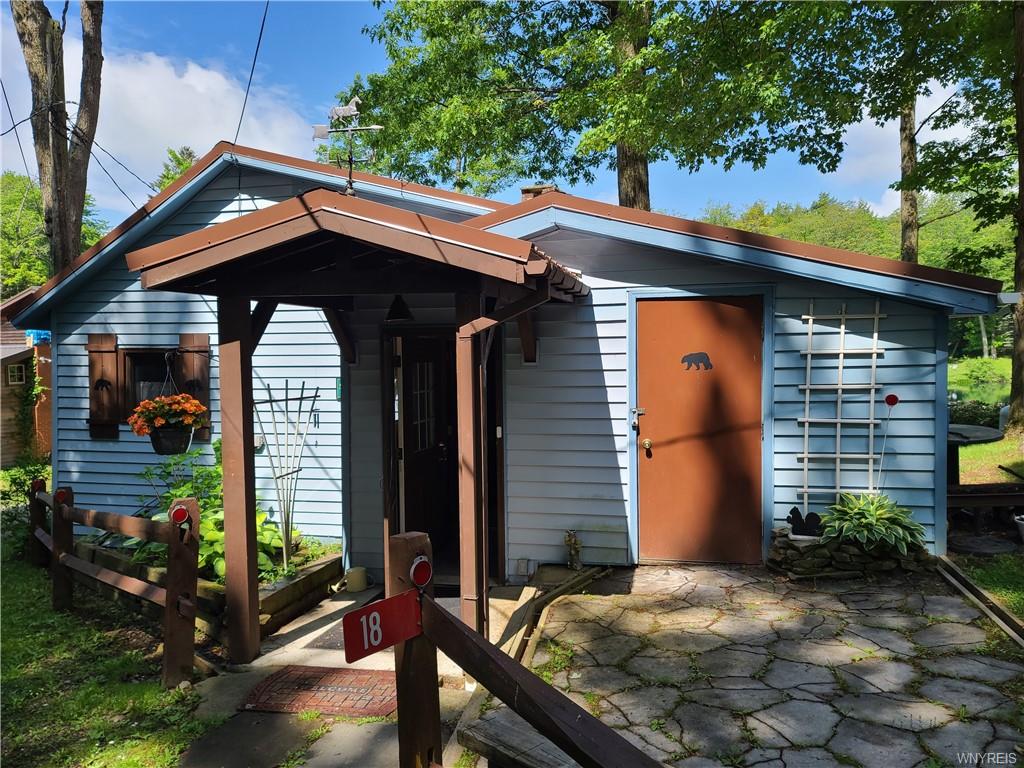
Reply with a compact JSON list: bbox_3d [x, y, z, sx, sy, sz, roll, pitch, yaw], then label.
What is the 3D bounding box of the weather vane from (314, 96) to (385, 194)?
[{"bbox_3d":[-1.026,-1.481,4.623,0.469,0.612,0.240,0,2,14],"label":"weather vane"}]

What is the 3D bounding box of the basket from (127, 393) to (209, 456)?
[{"bbox_3d":[-2.331,0.264,5.011,0.482,0.400,0.460,0,2,14],"label":"basket"}]

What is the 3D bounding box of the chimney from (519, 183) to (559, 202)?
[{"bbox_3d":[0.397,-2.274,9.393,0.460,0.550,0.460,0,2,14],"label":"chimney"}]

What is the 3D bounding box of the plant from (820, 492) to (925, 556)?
[{"bbox_3d":[2.458,0.932,5.051,0.654,0.352,0.620,0,2,14],"label":"plant"}]

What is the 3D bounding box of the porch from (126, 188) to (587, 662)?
[{"bbox_3d":[-0.884,0.305,5.248,2.660,2.951,1.870,0,2,14],"label":"porch"}]

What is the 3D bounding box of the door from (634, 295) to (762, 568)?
[{"bbox_3d":[1.428,0.361,5.642,0.922,2.034,0.050,0,2,14],"label":"door"}]

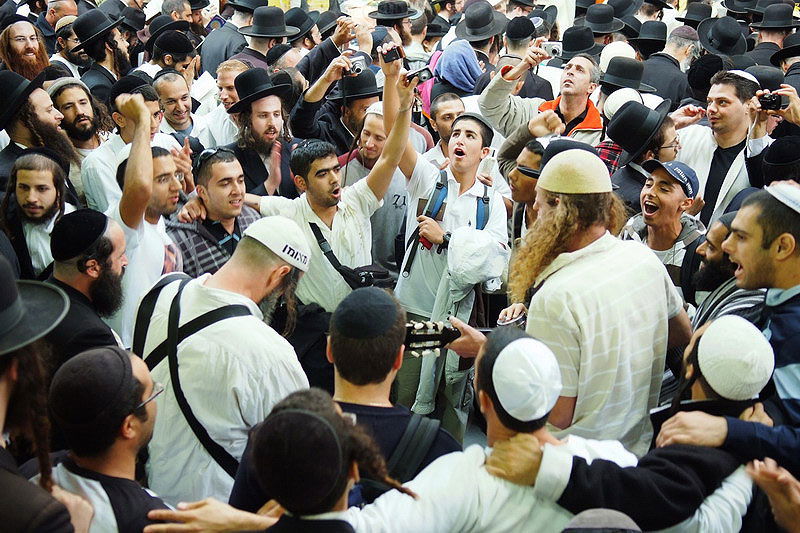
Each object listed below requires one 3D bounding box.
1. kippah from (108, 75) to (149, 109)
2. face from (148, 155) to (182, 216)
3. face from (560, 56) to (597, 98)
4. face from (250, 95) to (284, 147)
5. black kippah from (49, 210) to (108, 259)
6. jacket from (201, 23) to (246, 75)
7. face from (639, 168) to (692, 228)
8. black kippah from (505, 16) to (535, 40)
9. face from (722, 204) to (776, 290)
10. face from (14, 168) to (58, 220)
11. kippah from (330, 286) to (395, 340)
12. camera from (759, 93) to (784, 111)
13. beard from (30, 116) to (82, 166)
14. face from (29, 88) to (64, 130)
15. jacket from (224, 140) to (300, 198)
[{"bbox_3d":[-1.052,-0.676,4.060,0.160,0.085,0.160,-16,10,3],"label":"kippah"},{"bbox_3d":[-0.781,-0.268,3.450,0.140,0.200,0.150,12,25,28],"label":"face"},{"bbox_3d":[0.842,-0.882,4.900,0.155,0.205,0.150,17,5,39],"label":"face"},{"bbox_3d":[-0.553,-0.610,4.360,0.150,0.205,0.140,-10,27,-23],"label":"face"},{"bbox_3d":[-0.823,-0.082,2.680,0.170,0.080,0.170,-31,21,6],"label":"black kippah"},{"bbox_3d":[-0.970,-1.030,5.950,0.360,0.750,0.500,-19,31,-35],"label":"jacket"},{"bbox_3d":[0.861,-0.218,3.400,0.155,0.200,0.150,13,15,33],"label":"face"},{"bbox_3d":[0.687,-1.353,5.950,0.165,0.110,0.170,2,32,5],"label":"black kippah"},{"bbox_3d":[0.779,-0.042,2.320,0.130,0.200,0.150,1,25,11],"label":"face"},{"bbox_3d":[-1.190,-0.233,3.420,0.145,0.185,0.125,-3,17,-6],"label":"face"},{"bbox_3d":[-0.081,0.103,2.330,0.160,0.070,0.160,2,49,2],"label":"kippah"},{"bbox_3d":[1.387,-0.616,3.900,0.095,0.060,0.040,7,23,16],"label":"camera"},{"bbox_3d":[-1.244,-0.453,3.780,0.170,0.190,0.130,2,22,5],"label":"beard"},{"bbox_3d":[-1.344,-0.595,3.980,0.130,0.180,0.150,-13,27,-9],"label":"face"},{"bbox_3d":[-0.619,-0.238,4.813,0.500,0.720,0.350,-10,22,-26],"label":"jacket"}]

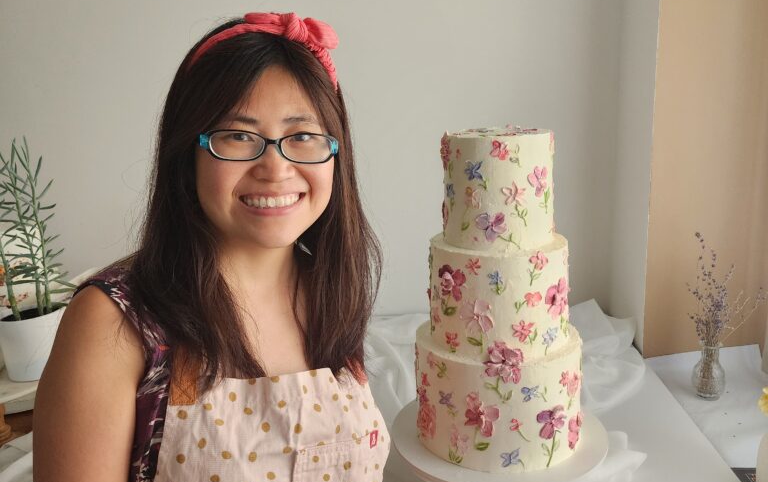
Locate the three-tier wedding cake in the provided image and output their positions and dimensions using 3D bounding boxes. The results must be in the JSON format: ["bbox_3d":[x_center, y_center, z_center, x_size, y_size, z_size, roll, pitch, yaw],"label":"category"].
[{"bbox_3d":[0.181,0.074,1.081,0.270,0.494,0.270,0,14,10],"label":"three-tier wedding cake"}]

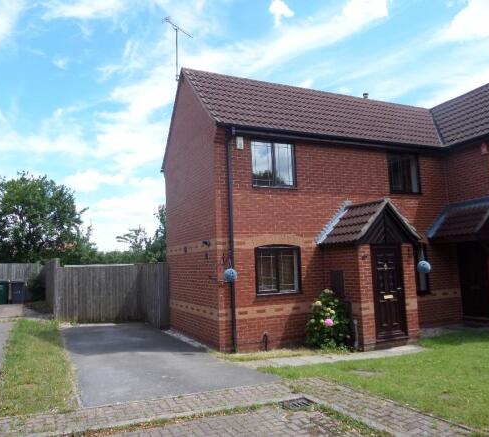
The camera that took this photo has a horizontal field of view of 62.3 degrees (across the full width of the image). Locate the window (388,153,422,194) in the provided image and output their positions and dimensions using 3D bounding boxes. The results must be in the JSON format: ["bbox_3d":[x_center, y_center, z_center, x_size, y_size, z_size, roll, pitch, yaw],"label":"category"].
[{"bbox_3d":[4.359,-1.210,11.074,1.130,1.100,0.100,0,-6,-23],"label":"window"}]

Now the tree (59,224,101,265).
[{"bbox_3d":[-9.865,2.511,24.287,2.600,4.320,2.500,0,-6,-23],"label":"tree"}]

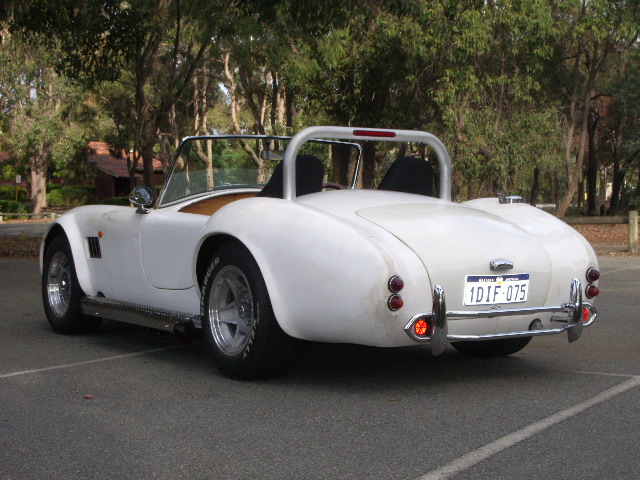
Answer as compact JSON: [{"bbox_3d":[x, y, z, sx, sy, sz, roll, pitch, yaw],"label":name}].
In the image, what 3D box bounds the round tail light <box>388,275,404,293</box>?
[{"bbox_3d":[0.312,0.186,4.762,0.071,0.072,0.046,-1,2,-34],"label":"round tail light"}]

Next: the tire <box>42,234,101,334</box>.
[{"bbox_3d":[-1.578,0.286,7.417,0.230,0.648,0.648,-1,2,-34],"label":"tire"}]

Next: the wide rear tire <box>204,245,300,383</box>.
[{"bbox_3d":[-0.308,0.333,5.491,0.280,0.664,0.664,-1,2,-34],"label":"wide rear tire"}]

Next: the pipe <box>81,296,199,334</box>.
[{"bbox_3d":[-1.049,0.419,6.466,0.155,0.130,1.380,-1,2,-34],"label":"pipe"}]

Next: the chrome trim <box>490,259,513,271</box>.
[{"bbox_3d":[0.809,0.108,5.096,0.100,0.050,0.050,-1,2,-34],"label":"chrome trim"}]

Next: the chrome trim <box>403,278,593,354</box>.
[{"bbox_3d":[0.818,0.334,5.066,1.140,0.295,0.160,-1,2,-34],"label":"chrome trim"}]

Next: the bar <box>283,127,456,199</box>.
[{"bbox_3d":[0.267,-0.377,5.869,1.050,0.375,0.075,-1,2,-34],"label":"bar"}]

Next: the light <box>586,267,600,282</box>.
[{"bbox_3d":[1.289,0.166,5.416,0.071,0.072,0.046,-1,2,-34],"label":"light"}]

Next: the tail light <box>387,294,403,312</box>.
[{"bbox_3d":[0.311,0.263,4.765,0.071,0.070,0.046,-1,2,-34],"label":"tail light"}]

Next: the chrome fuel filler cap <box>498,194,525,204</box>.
[{"bbox_3d":[0.972,-0.204,5.815,0.120,0.050,0.120,0,1,0],"label":"chrome fuel filler cap"}]

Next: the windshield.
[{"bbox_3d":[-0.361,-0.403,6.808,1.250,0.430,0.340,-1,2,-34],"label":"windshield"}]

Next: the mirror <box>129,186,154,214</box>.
[{"bbox_3d":[-1.014,-0.231,6.556,0.120,0.155,0.120,-1,2,-34],"label":"mirror"}]

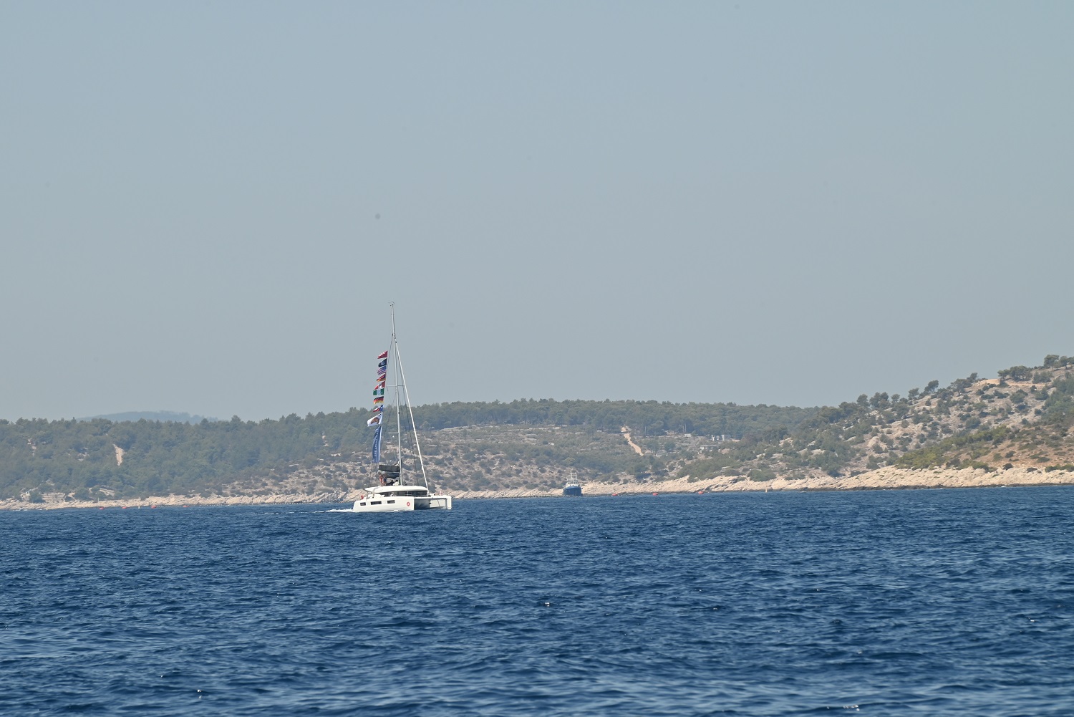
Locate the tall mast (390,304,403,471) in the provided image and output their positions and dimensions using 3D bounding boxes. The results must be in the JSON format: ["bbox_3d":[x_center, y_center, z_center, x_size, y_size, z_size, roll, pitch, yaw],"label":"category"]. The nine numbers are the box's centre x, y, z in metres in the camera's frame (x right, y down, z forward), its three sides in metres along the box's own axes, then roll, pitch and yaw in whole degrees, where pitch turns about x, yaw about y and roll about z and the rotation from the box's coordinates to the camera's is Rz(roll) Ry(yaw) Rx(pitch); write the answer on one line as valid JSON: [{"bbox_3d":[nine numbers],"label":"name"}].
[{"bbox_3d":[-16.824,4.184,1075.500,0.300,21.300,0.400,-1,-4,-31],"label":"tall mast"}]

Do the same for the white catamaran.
[{"bbox_3d":[-16.172,5.896,1075.000,7.400,25.000,13.500,-1,-1,-31],"label":"white catamaran"}]

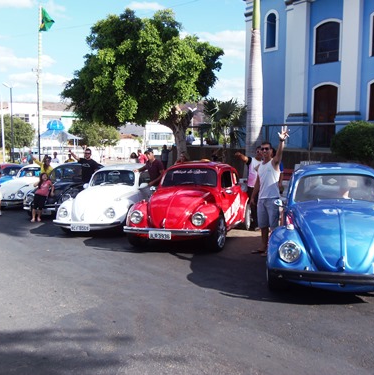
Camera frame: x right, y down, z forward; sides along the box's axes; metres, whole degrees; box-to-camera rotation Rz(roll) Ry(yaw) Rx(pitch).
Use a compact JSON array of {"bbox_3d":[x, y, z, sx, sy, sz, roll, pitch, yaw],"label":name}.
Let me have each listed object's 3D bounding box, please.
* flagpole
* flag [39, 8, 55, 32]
[{"bbox_3d":[-9.342,-5.857,27.709,0.200,11.250,0.200,2,6,0],"label":"flagpole"},{"bbox_3d":[-8.763,-10.490,27.218,1.000,1.450,0.400,0,6,0],"label":"flag"}]

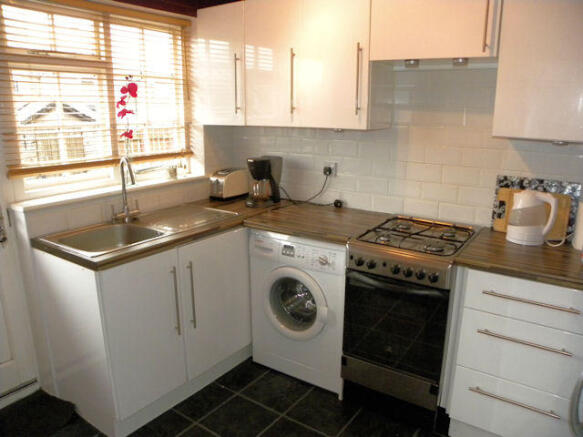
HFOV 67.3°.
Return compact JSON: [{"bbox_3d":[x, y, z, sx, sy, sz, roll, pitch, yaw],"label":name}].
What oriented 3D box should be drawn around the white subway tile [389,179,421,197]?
[{"bbox_3d":[0.653,-0.175,2.523,0.200,0.100,0.010,10,16,34],"label":"white subway tile"}]

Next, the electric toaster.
[{"bbox_3d":[-0.429,-0.246,3.086,0.150,0.192,0.275,9,16,33],"label":"electric toaster"}]

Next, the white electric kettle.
[{"bbox_3d":[1.144,-0.008,2.004,0.218,0.243,0.165,9,16,33],"label":"white electric kettle"}]

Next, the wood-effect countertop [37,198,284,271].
[{"bbox_3d":[-0.571,0.011,2.489,0.590,0.038,1.500,10,17,35],"label":"wood-effect countertop"}]

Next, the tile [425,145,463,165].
[{"bbox_3d":[0.819,-0.343,2.362,0.200,0.100,0.010,10,16,34],"label":"tile"}]

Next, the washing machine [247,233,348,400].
[{"bbox_3d":[0.171,0.473,2.602,0.607,0.856,0.580,9,16,33],"label":"washing machine"}]

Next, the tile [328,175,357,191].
[{"bbox_3d":[0.325,-0.227,2.750,0.200,0.100,0.010,10,16,34],"label":"tile"}]

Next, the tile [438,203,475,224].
[{"bbox_3d":[0.898,-0.029,2.378,0.200,0.100,0.010,10,16,34],"label":"tile"}]

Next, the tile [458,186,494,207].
[{"bbox_3d":[0.977,-0.116,2.300,0.200,0.100,0.010,10,16,34],"label":"tile"}]

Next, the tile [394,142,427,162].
[{"bbox_3d":[0.651,-0.367,2.450,0.200,0.100,0.010,10,17,35],"label":"tile"}]

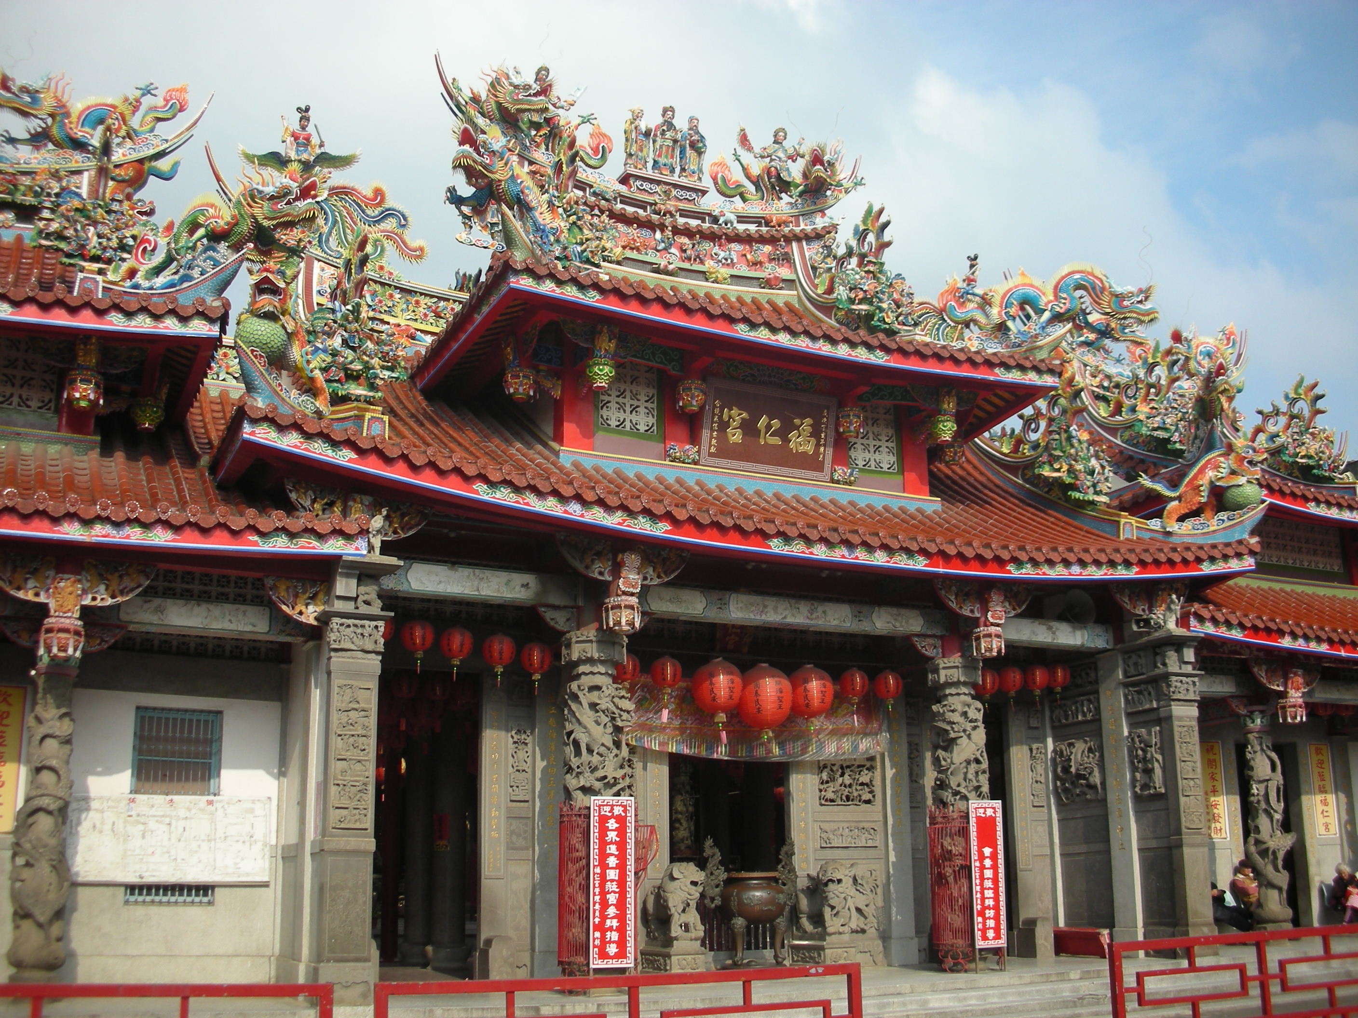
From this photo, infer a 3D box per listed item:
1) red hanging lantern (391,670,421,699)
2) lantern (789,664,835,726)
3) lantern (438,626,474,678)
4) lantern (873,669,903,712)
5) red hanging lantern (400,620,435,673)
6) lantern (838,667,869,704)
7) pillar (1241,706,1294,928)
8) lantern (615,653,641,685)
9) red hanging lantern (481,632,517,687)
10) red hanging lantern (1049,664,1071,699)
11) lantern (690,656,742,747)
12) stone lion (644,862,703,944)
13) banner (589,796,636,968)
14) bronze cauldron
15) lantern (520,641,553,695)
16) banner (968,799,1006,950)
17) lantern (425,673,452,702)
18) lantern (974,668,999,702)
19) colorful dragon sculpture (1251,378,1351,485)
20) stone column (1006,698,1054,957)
[{"bbox_3d":[-3.452,2.232,17.348,0.360,0.380,0.360,7,-15,-29],"label":"red hanging lantern"},{"bbox_3d":[1.657,2.317,17.088,0.590,0.720,0.590,-1,-14,0],"label":"lantern"},{"bbox_3d":[-2.327,1.494,14.376,0.360,0.510,0.360,0,-13,0],"label":"lantern"},{"bbox_3d":[2.771,2.392,18.106,0.360,0.584,0.360,-1,-15,0],"label":"lantern"},{"bbox_3d":[-2.855,1.497,14.978,0.365,0.590,0.365,7,-17,-25],"label":"red hanging lantern"},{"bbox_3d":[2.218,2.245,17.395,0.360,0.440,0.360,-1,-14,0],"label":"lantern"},{"bbox_3d":[8.217,4.348,19.109,0.620,2.800,0.600,7,-16,-27],"label":"pillar"},{"bbox_3d":[-0.603,1.793,15.313,0.350,0.400,0.350,0,-13,0],"label":"lantern"},{"bbox_3d":[-2.013,1.690,15.360,0.365,0.603,0.365,-1,-15,0],"label":"red hanging lantern"},{"bbox_3d":[5.042,2.286,18.202,0.340,0.460,0.340,7,-15,-29],"label":"red hanging lantern"},{"bbox_3d":[0.465,2.310,16.471,0.600,1.000,0.600,-1,-14,0],"label":"lantern"},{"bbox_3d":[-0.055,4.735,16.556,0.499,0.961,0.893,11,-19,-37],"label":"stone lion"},{"bbox_3d":[-0.695,3.906,14.383,0.490,1.730,0.060,7,-16,-27],"label":"banner"},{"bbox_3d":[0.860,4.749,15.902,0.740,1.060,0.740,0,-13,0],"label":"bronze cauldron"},{"bbox_3d":[-1.588,1.778,15.341,0.355,0.600,0.355,-1,-14,0],"label":"lantern"},{"bbox_3d":[3.762,4.434,16.669,0.516,1.847,0.046,7,-17,-25],"label":"banner"},{"bbox_3d":[-3.238,2.401,18.500,0.370,0.400,0.370,7,-16,-27],"label":"lantern"},{"bbox_3d":[4.084,2.331,18.225,0.350,0.430,0.350,-1,-14,0],"label":"lantern"},{"bbox_3d":[11.291,-1.443,24.826,1.044,1.949,1.160,7,-17,-25],"label":"colorful dragon sculpture"},{"bbox_3d":[4.469,4.126,17.942,0.620,3.282,0.380,7,-15,-29],"label":"stone column"}]

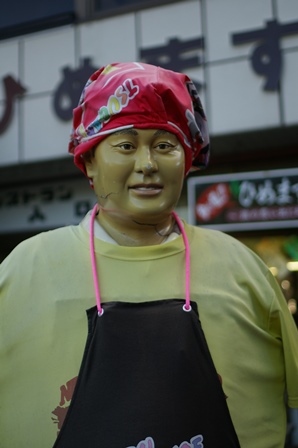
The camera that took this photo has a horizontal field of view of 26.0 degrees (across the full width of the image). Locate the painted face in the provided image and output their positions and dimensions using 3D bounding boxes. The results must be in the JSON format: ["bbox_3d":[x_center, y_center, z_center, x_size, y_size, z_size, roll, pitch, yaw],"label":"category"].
[{"bbox_3d":[-0.024,-0.084,1.175,0.163,0.168,0.130,1,-8,-13],"label":"painted face"}]

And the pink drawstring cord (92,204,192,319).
[{"bbox_3d":[-0.019,0.063,1.180,0.180,0.214,0.180,0,-9,-9],"label":"pink drawstring cord"}]

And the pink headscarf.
[{"bbox_3d":[-0.020,-0.199,1.250,0.250,0.205,0.260,1,-8,-12],"label":"pink headscarf"}]

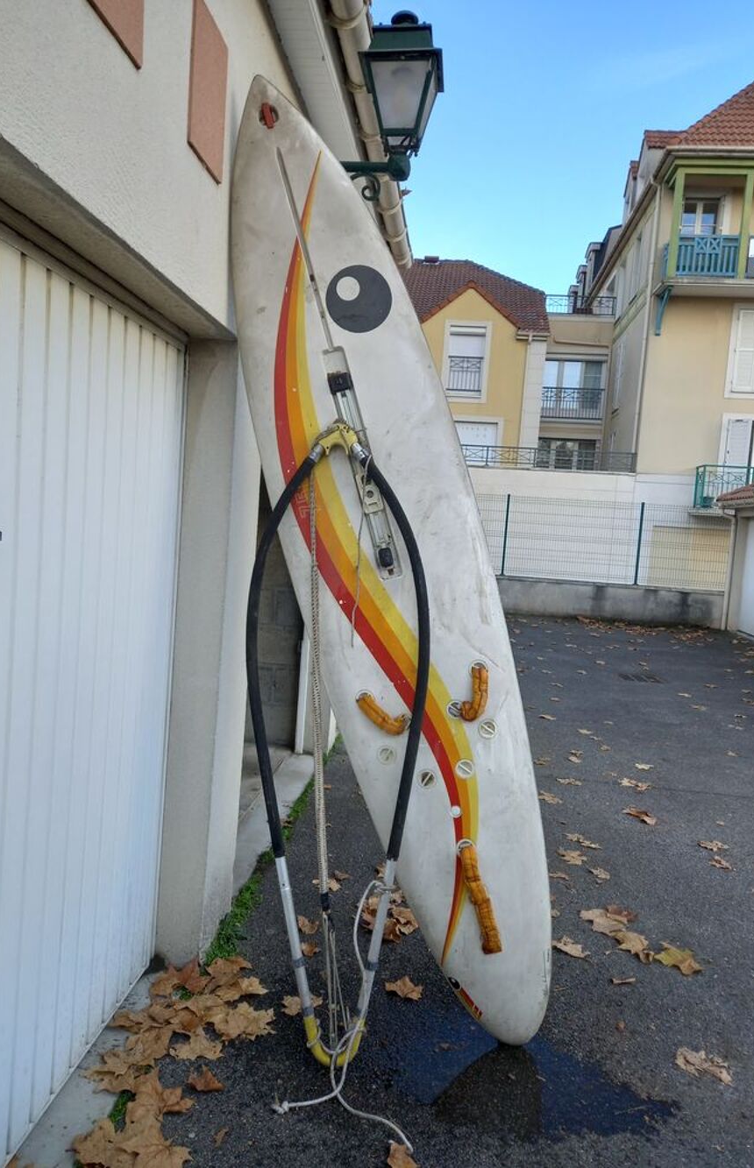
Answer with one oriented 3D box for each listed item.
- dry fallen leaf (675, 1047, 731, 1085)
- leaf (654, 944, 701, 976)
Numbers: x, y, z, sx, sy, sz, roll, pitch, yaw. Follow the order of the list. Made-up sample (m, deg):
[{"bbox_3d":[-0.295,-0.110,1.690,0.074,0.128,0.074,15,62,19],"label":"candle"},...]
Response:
[{"bbox_3d":[0.941,1.381,2.436,0.150,0.028,0.152,4,4,5],"label":"dry fallen leaf"},{"bbox_3d":[1.088,1.348,3.049,0.168,0.035,0.180,4,4,5],"label":"leaf"}]

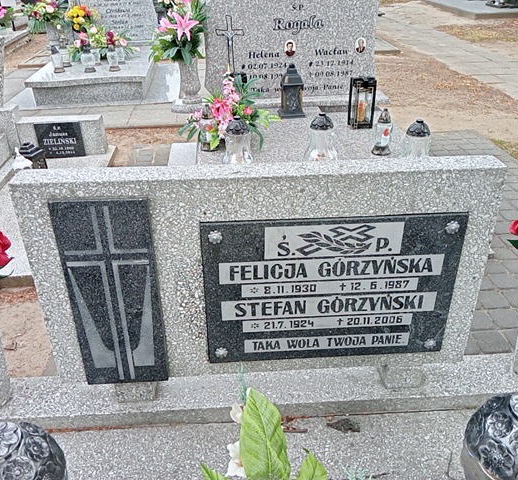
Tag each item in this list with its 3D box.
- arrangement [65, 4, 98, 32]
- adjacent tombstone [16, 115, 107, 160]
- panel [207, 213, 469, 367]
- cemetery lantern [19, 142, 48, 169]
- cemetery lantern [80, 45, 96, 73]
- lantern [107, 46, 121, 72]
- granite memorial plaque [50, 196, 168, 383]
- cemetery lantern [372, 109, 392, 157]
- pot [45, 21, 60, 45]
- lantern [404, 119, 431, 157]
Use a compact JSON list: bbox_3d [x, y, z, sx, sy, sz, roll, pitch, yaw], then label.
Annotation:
[{"bbox_3d":[-1.619,-2.032,4.749,0.310,0.235,0.270,-2,29,-4],"label":"arrangement"},{"bbox_3d":[-1.080,-0.573,2.874,0.445,0.200,0.110,-2,29,-4],"label":"adjacent tombstone"},{"bbox_3d":[0.173,0.123,1.241,0.600,0.400,0.022,-2,28,-4],"label":"panel"},{"bbox_3d":[-1.070,-0.337,2.497,0.118,0.255,0.118,-2,29,-3],"label":"cemetery lantern"},{"bbox_3d":[-1.358,-1.444,4.094,0.125,0.200,0.125,-2,29,-4],"label":"cemetery lantern"},{"bbox_3d":[-1.183,-1.480,4.204,0.095,0.200,0.095,-2,29,-3],"label":"lantern"},{"bbox_3d":[-0.327,0.136,1.186,0.199,0.496,0.020,-2,29,-3],"label":"granite memorial plaque"},{"bbox_3d":[0.654,-0.576,2.732,0.097,0.235,0.097,-2,29,-3],"label":"cemetery lantern"},{"bbox_3d":[-2.296,-2.304,5.693,0.155,0.260,0.155,-2,29,-3],"label":"pot"},{"bbox_3d":[0.810,-0.476,2.578,0.155,0.260,0.155,-2,29,-4],"label":"lantern"}]

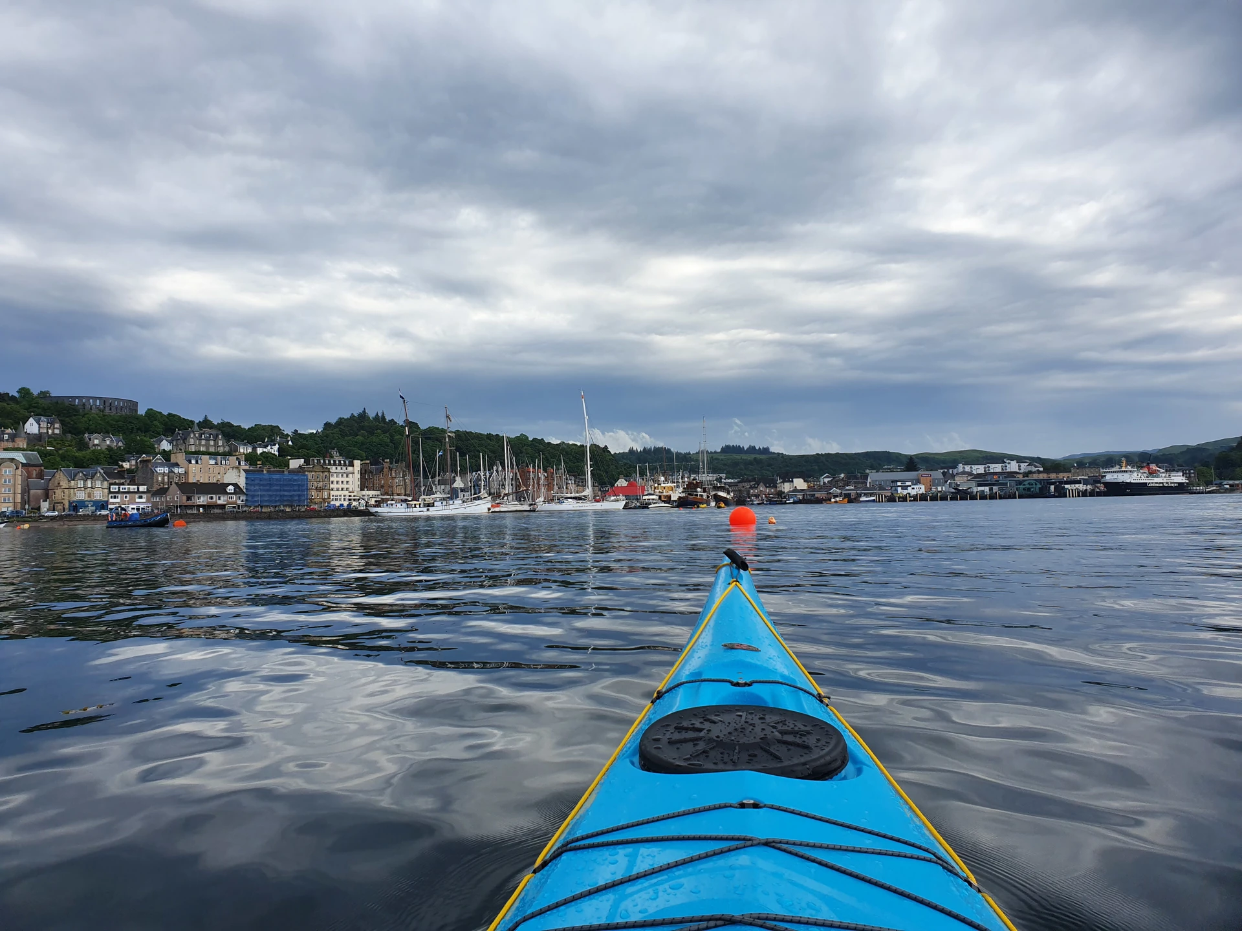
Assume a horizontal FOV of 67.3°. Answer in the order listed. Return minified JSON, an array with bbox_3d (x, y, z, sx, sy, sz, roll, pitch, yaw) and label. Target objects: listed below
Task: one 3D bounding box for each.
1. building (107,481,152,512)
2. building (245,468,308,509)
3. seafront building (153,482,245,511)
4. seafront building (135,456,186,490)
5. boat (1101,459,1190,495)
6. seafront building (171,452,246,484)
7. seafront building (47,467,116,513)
[{"bbox_3d":[-159.410,10.900,297.840,10.000,9.800,13.680,-3,-3,33],"label":"building"},{"bbox_3d":[-129.400,8.980,341.750,12.040,16.000,26.760,-3,-3,33],"label":"building"},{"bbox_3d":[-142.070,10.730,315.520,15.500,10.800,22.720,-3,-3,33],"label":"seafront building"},{"bbox_3d":[-161.020,5.970,327.260,10.740,17.400,11.700,-3,-3,33],"label":"seafront building"},{"bbox_3d":[316.050,6.710,565.750,90.000,22.600,16.000,0,-3,-36],"label":"boat"},{"bbox_3d":[-152.900,5.370,347.560,10.860,19.000,24.460,-3,-3,33],"label":"seafront building"},{"bbox_3d":[-168.340,8.180,289.920,10.740,15.000,12.450,-3,-3,30],"label":"seafront building"}]

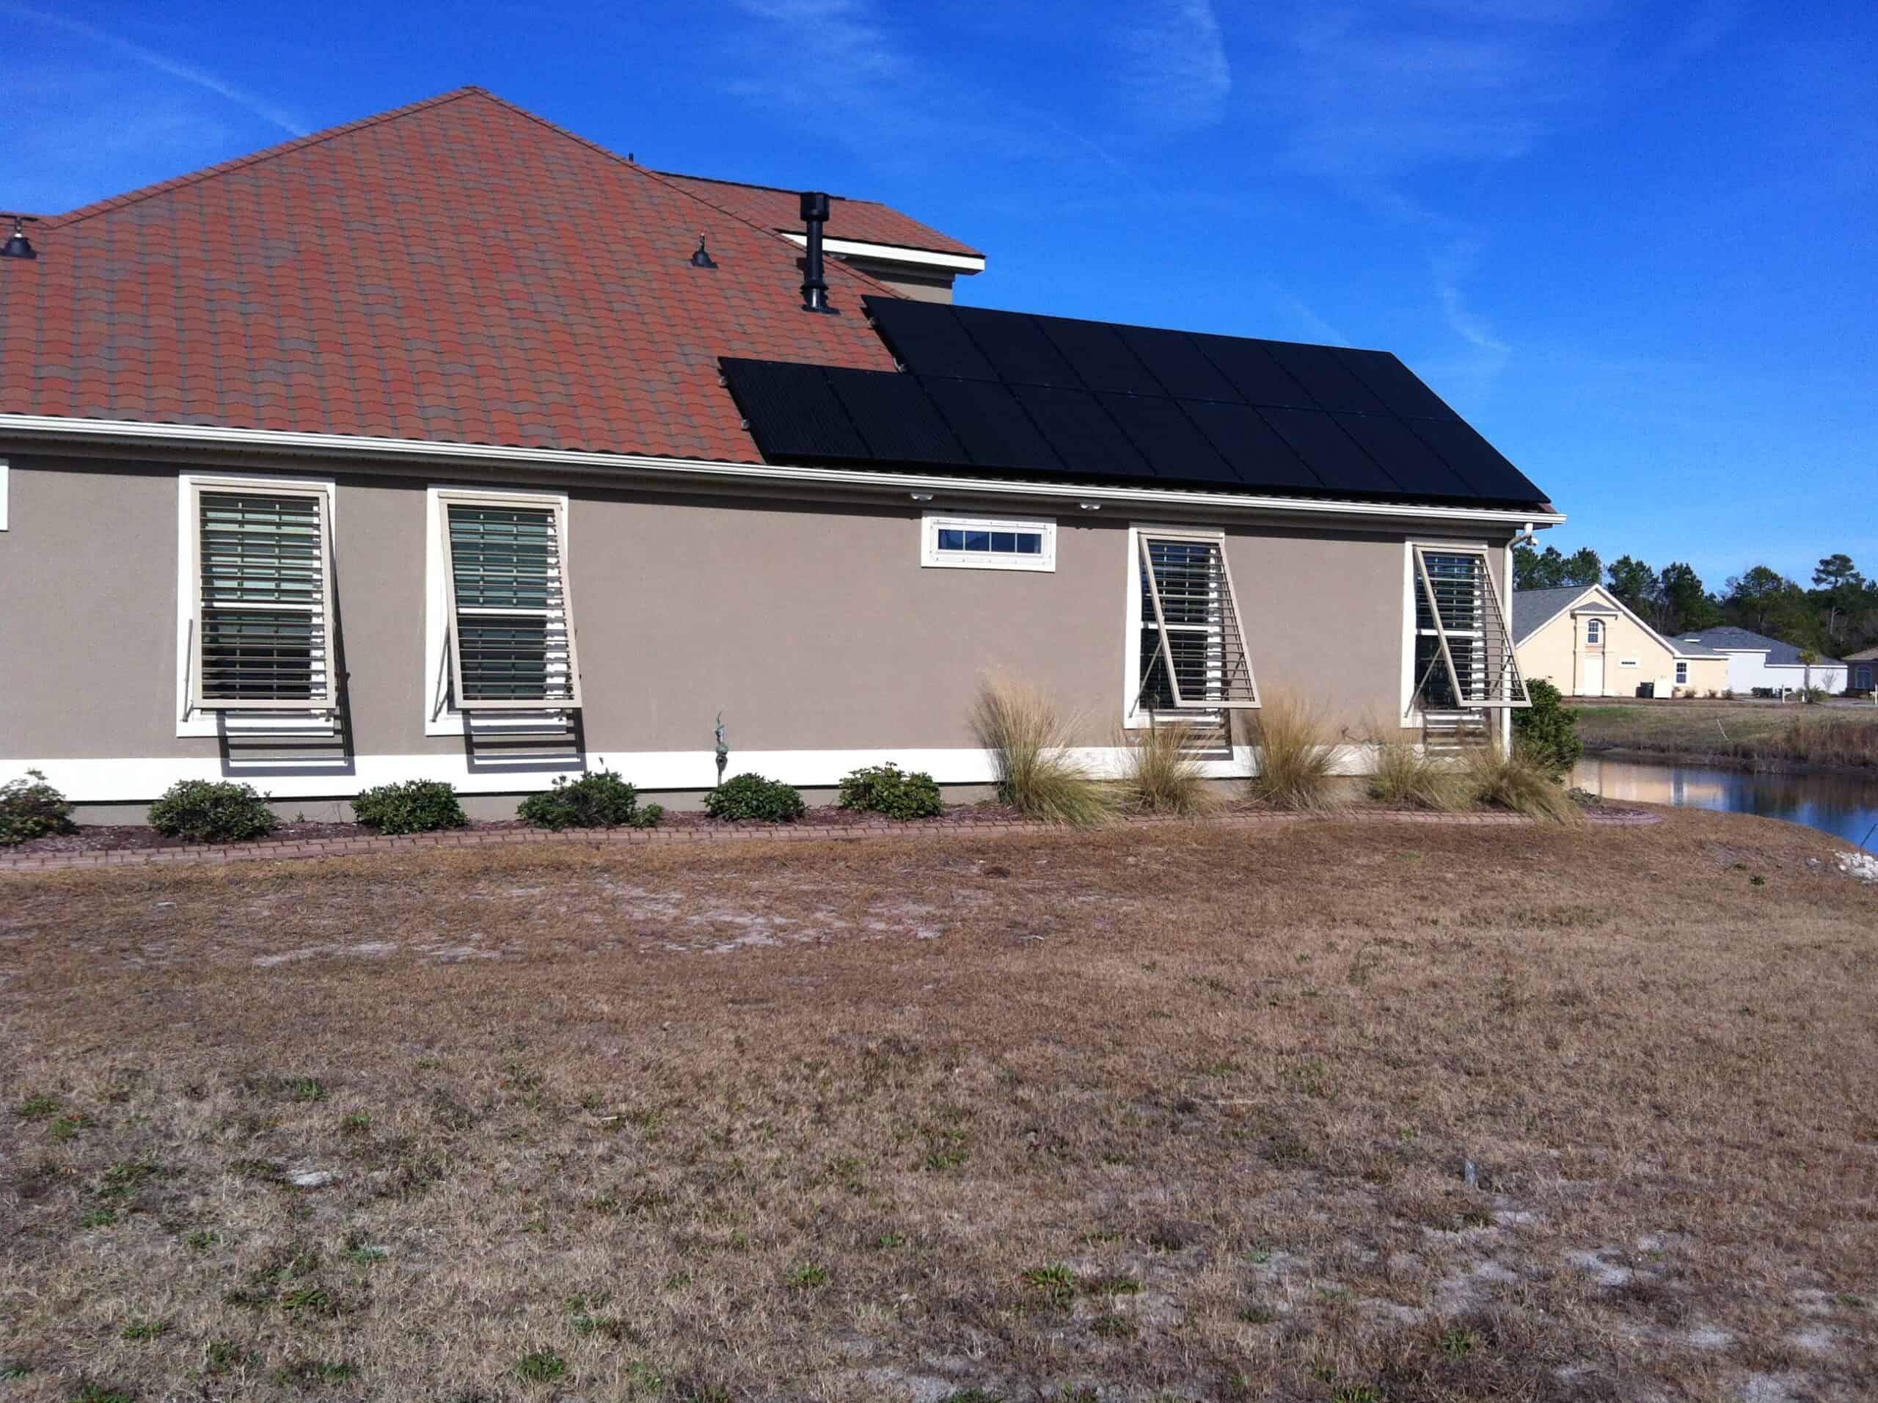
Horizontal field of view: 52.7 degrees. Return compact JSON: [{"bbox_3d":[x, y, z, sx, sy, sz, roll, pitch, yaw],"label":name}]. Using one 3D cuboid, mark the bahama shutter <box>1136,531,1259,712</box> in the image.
[{"bbox_3d":[2.511,-0.718,18.429,1.123,1.957,0.730,0,2,-27],"label":"bahama shutter"}]

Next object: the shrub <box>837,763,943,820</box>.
[{"bbox_3d":[-0.451,0.800,17.412,0.950,0.500,0.800,0,2,-28],"label":"shrub"}]

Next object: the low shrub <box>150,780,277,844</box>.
[{"bbox_3d":[-5.433,0.803,14.168,0.946,0.412,0.870,0,2,-27],"label":"low shrub"}]

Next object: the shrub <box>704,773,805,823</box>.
[{"bbox_3d":[-1.589,0.818,16.359,0.844,0.383,0.776,1,2,0],"label":"shrub"}]

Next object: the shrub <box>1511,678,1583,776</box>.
[{"bbox_3d":[7.225,0.353,22.800,1.100,1.240,1.100,0,2,-28],"label":"shrub"}]

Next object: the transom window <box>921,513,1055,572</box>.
[{"bbox_3d":[0.512,-1.535,18.492,1.495,0.508,0.100,0,2,-28],"label":"transom window"}]

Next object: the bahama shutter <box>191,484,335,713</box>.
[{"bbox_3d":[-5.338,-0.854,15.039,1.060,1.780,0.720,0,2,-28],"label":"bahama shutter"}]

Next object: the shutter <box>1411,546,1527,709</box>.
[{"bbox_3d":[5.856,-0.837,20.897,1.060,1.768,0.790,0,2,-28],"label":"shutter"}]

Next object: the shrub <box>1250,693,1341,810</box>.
[{"bbox_3d":[3.499,0.475,18.682,0.893,1.139,0.848,1,2,0],"label":"shrub"}]

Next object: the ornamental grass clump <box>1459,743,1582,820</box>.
[{"bbox_3d":[5.886,0.789,19.209,1.140,0.701,1.050,1,2,17],"label":"ornamental grass clump"}]

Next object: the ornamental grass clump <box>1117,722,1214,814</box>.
[{"bbox_3d":[2.146,0.622,18.007,0.942,0.841,0.867,1,2,0],"label":"ornamental grass clump"}]

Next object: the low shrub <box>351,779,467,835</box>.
[{"bbox_3d":[-4.175,0.813,14.946,0.896,0.390,0.824,0,2,-27],"label":"low shrub"}]

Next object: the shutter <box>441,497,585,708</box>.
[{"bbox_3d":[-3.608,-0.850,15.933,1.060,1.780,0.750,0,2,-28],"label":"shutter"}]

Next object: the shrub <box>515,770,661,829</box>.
[{"bbox_3d":[-2.959,0.799,16.034,1.220,0.500,0.900,0,2,-28],"label":"shrub"}]

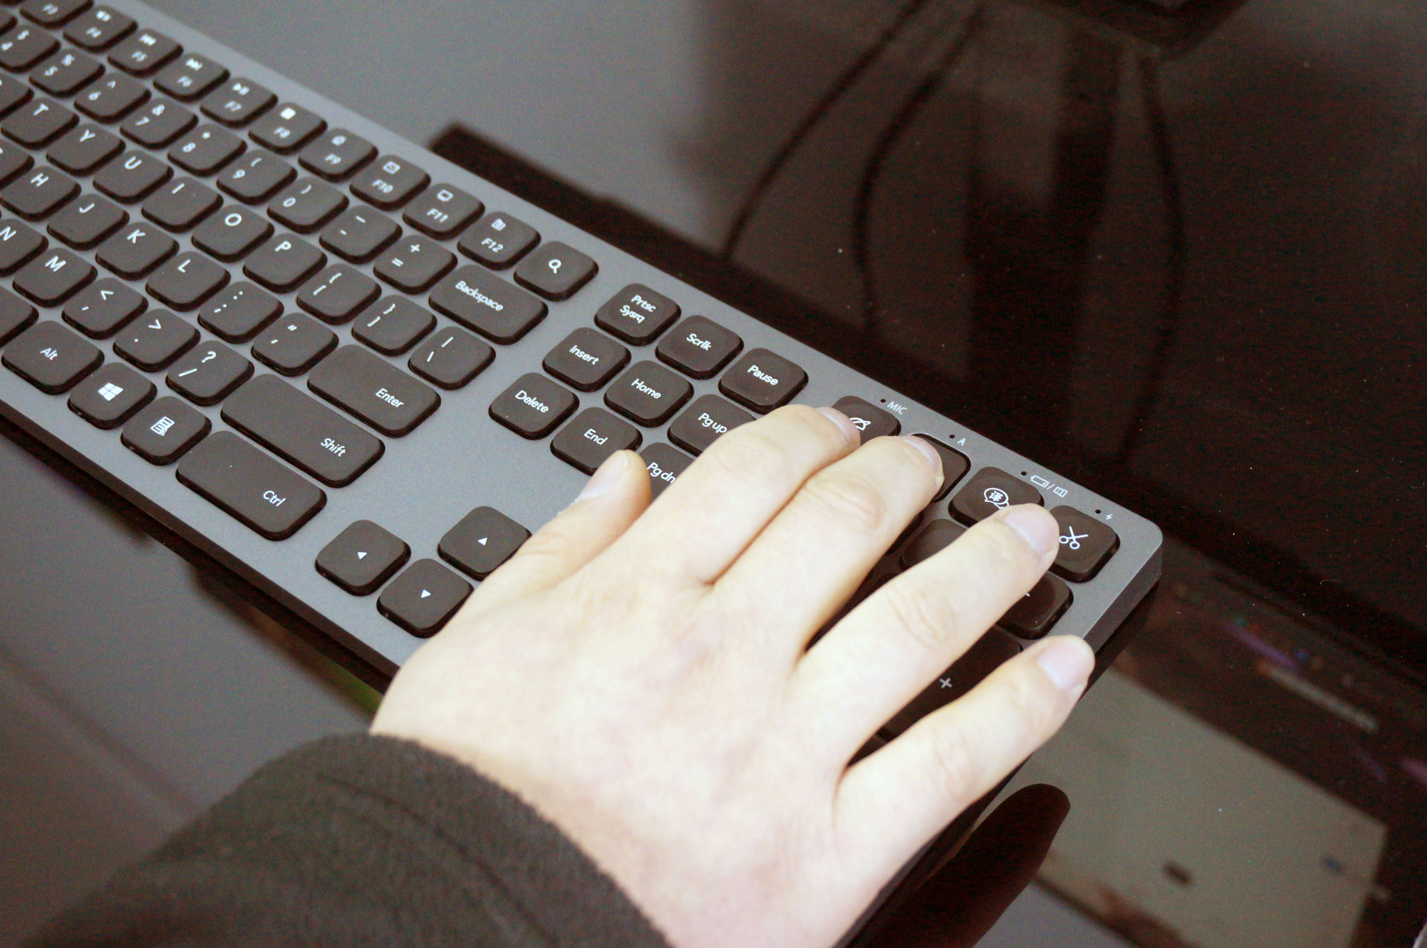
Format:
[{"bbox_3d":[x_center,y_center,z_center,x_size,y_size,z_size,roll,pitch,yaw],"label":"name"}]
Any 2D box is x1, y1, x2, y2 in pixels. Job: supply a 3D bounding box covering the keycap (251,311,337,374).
[{"bbox_3d":[-0.101,-0.031,0.486,0.017,0.003,0.017,29,55,25],"label":"keycap"}]

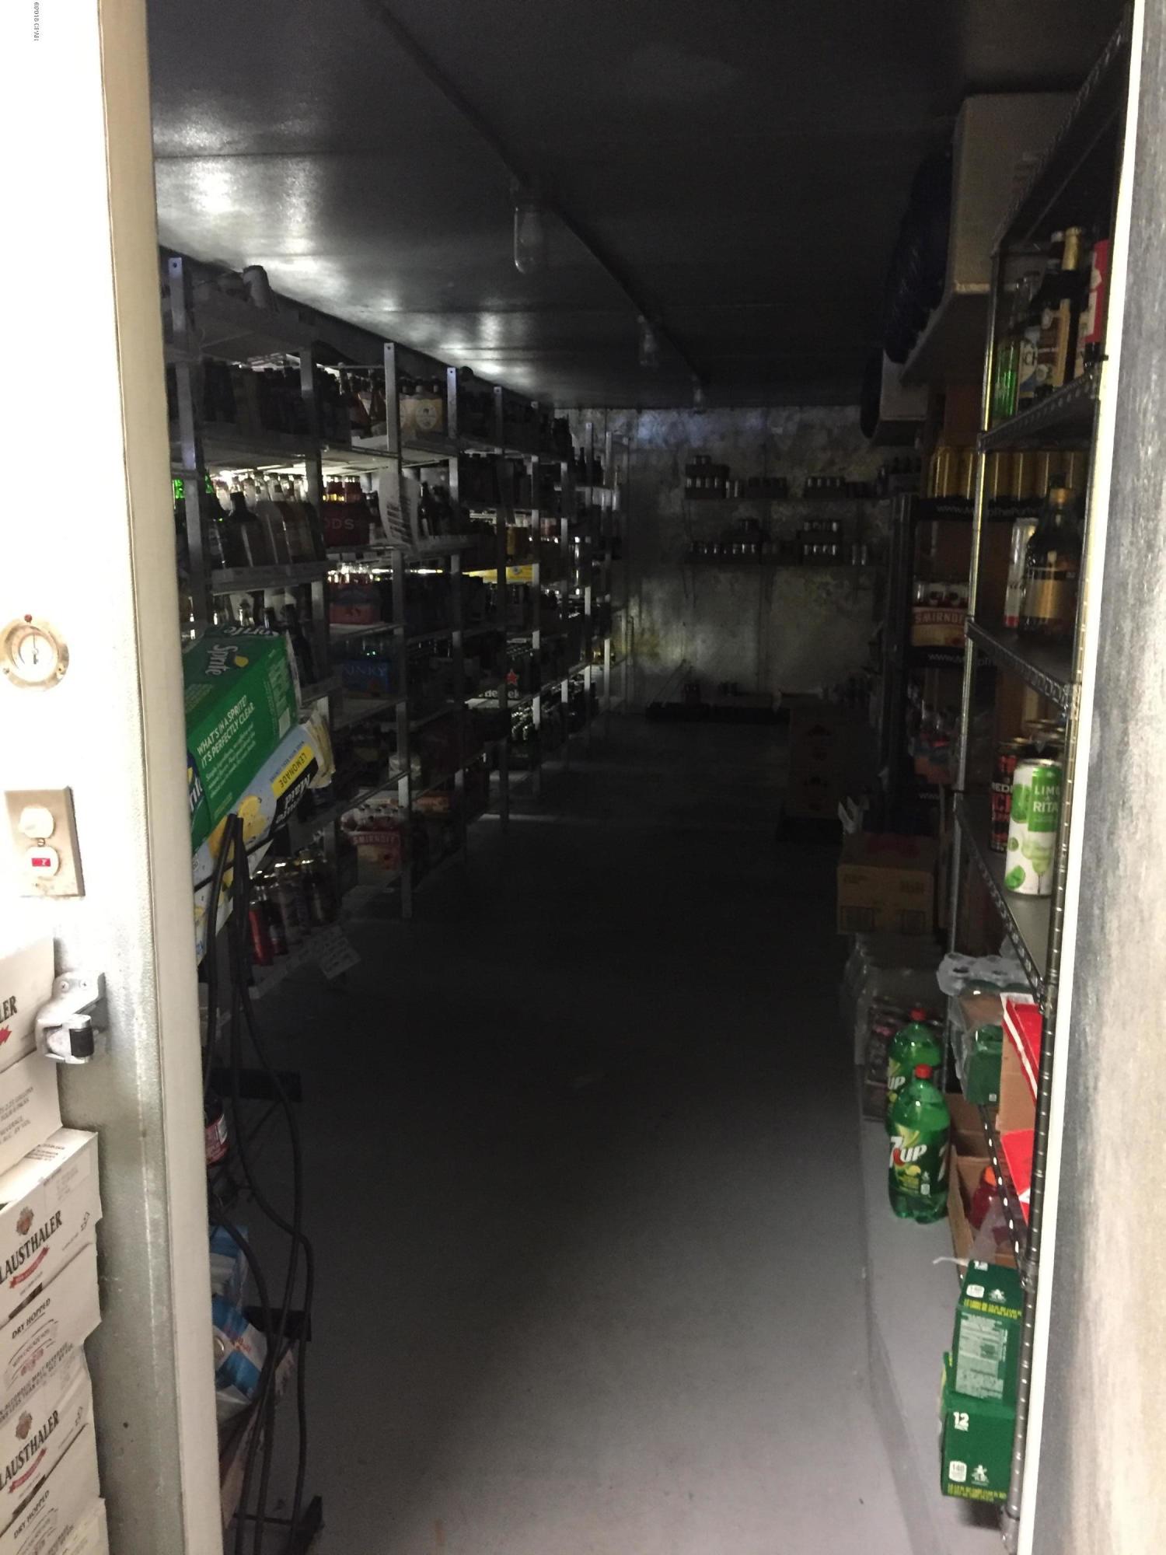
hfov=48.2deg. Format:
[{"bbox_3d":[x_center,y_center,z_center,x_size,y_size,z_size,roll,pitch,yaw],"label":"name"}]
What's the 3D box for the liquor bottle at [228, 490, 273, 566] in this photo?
[{"bbox_3d":[-0.924,-0.663,3.583,0.083,0.250,0.083,-8,9,13],"label":"liquor bottle"}]

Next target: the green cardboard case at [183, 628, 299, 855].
[{"bbox_3d":[-0.504,-0.064,1.750,0.122,0.133,0.400,-2,23,6],"label":"green cardboard case"}]

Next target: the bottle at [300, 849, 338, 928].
[{"bbox_3d":[-0.803,0.329,3.930,0.067,0.230,0.067,-9,9,13],"label":"bottle"}]

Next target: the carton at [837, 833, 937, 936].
[{"bbox_3d":[0.792,0.277,3.395,0.230,0.172,0.330,3,12,13],"label":"carton"}]

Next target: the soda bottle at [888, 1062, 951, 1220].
[{"bbox_3d":[0.676,0.718,2.588,0.112,0.298,0.112,2,11,10],"label":"soda bottle"}]

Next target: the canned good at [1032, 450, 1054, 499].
[{"bbox_3d":[1.269,-0.807,3.554,0.067,0.170,0.067,2,11,11],"label":"canned good"}]

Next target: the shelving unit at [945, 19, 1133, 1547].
[{"bbox_3d":[0.891,0.007,2.062,0.457,1.847,1.184,2,11,10],"label":"shelving unit"}]

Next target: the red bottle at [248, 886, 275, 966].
[{"bbox_3d":[-0.884,0.404,3.560,0.058,0.212,0.058,-6,9,12],"label":"red bottle"}]

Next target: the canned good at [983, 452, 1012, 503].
[{"bbox_3d":[1.140,-0.813,3.579,0.067,0.170,0.067,2,11,11],"label":"canned good"}]

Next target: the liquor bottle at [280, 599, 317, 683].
[{"bbox_3d":[-0.857,-0.405,3.970,0.076,0.265,0.076,-7,10,12],"label":"liquor bottle"}]

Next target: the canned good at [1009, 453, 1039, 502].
[{"bbox_3d":[1.211,-0.820,3.582,0.068,0.165,0.068,2,11,10],"label":"canned good"}]

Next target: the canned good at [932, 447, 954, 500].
[{"bbox_3d":[1.000,-0.838,3.617,0.068,0.165,0.068,2,11,10],"label":"canned good"}]

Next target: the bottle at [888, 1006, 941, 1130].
[{"bbox_3d":[0.717,0.644,2.809,0.112,0.308,0.112,2,11,11],"label":"bottle"}]

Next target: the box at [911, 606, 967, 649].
[{"bbox_3d":[1.033,-0.412,3.699,0.185,0.142,0.125,2,11,11],"label":"box"}]

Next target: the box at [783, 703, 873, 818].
[{"bbox_3d":[1.172,-0.083,6.178,0.360,0.480,0.360,2,11,11],"label":"box"}]

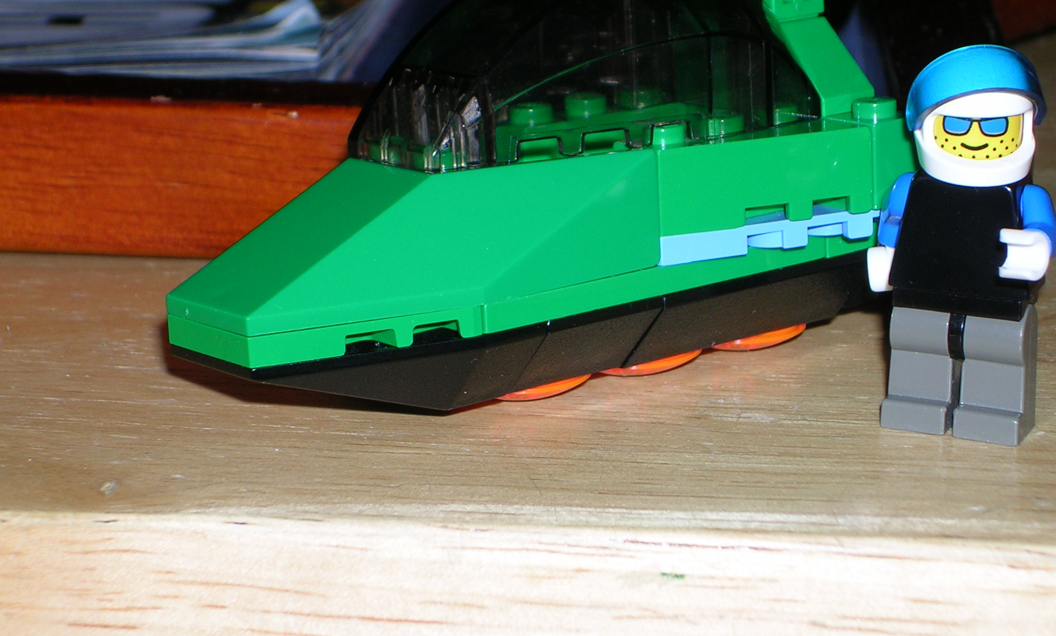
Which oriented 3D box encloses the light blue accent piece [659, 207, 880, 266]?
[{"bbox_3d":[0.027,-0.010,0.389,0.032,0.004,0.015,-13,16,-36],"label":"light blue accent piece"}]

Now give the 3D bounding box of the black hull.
[{"bbox_3d":[-0.001,0.001,0.390,0.081,0.010,0.032,-13,16,-36],"label":"black hull"}]

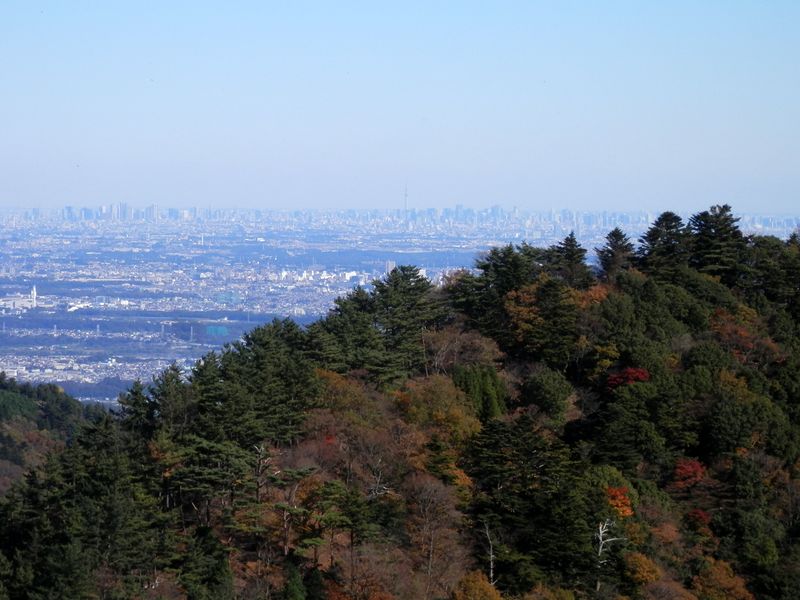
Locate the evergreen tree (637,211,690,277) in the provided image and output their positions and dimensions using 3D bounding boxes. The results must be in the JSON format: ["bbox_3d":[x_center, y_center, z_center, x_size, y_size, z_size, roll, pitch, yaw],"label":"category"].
[{"bbox_3d":[41.830,-8.030,620.000,8.570,12.360,8.570,0,2,0],"label":"evergreen tree"}]

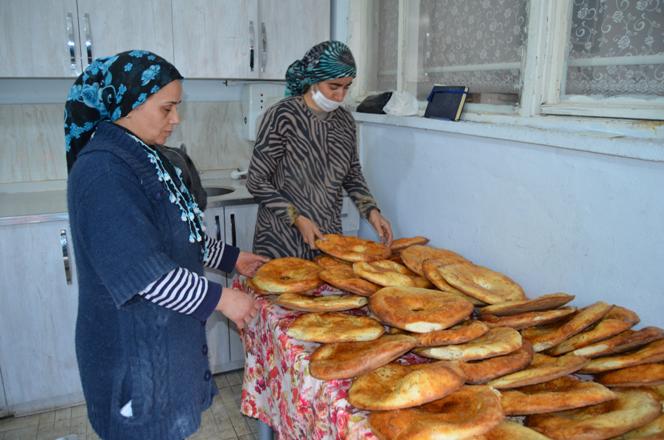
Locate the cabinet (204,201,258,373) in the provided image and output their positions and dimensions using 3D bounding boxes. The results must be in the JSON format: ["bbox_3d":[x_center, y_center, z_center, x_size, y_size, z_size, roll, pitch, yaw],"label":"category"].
[{"bbox_3d":[-0.625,0.281,2.693,0.680,0.880,0.580,-6,16,-22],"label":"cabinet"}]

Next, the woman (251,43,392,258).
[{"bbox_3d":[-0.076,0.072,2.119,0.500,1.580,0.450,-8,17,-29],"label":"woman"}]

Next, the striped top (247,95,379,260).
[{"bbox_3d":[-0.100,-0.149,2.095,0.470,0.680,0.360,-8,17,-29],"label":"striped top"}]

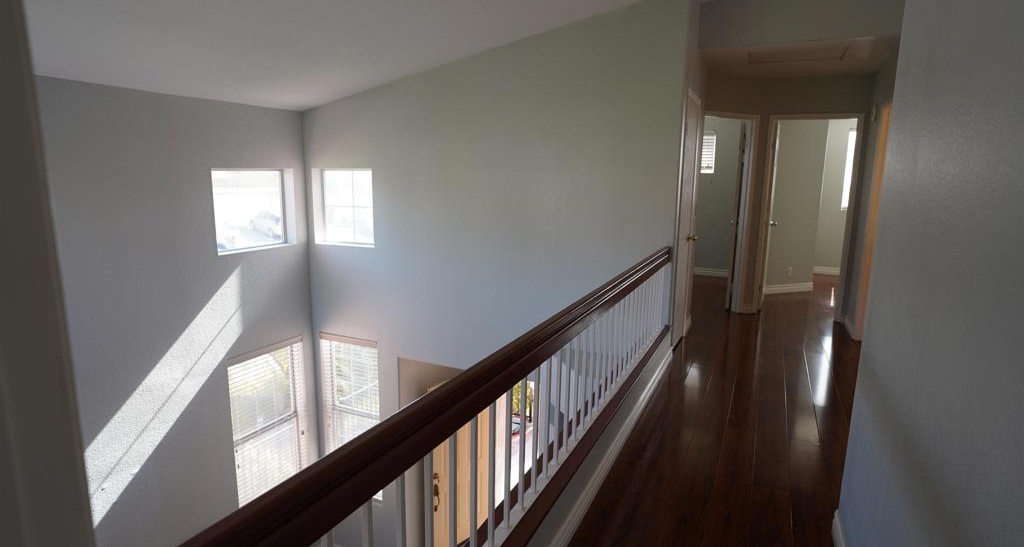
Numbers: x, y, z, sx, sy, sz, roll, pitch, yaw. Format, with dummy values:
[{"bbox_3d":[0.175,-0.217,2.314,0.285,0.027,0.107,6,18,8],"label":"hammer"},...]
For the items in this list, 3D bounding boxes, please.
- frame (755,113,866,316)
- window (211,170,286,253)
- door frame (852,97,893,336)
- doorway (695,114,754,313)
[{"bbox_3d":[3.047,-0.574,5.919,0.850,2.090,0.130,5,11,24],"label":"frame"},{"bbox_3d":[-2.455,-0.611,5.401,0.110,0.750,0.910,5,11,24],"label":"window"},{"bbox_3d":[3.069,-0.360,4.706,0.130,2.090,0.840,5,11,24],"label":"door frame"},{"bbox_3d":[2.095,-0.560,5.914,0.680,2.040,0.120,-3,11,-20],"label":"doorway"}]

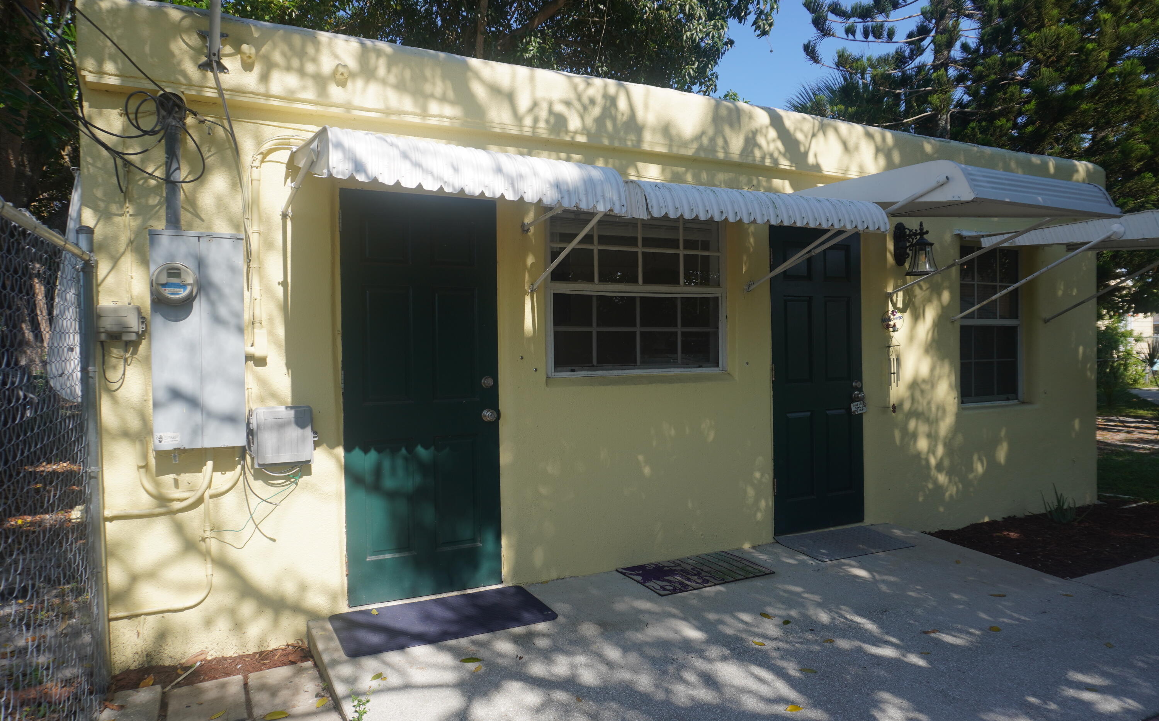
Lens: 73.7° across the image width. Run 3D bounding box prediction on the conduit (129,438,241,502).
[{"bbox_3d":[-1.690,0.470,3.344,0.420,0.280,0.090,-1,1,-28],"label":"conduit"}]

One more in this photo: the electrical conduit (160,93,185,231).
[{"bbox_3d":[-1.732,-0.836,3.296,0.100,0.575,0.120,-1,1,-28],"label":"electrical conduit"}]

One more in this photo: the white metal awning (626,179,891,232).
[{"bbox_3d":[0.682,-0.785,4.048,1.490,0.340,1.050,-1,1,-28],"label":"white metal awning"}]

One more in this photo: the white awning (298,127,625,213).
[{"bbox_3d":[-0.560,-0.799,3.427,1.245,0.350,0.990,-1,1,-28],"label":"white awning"}]

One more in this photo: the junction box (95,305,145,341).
[{"bbox_3d":[-1.914,-0.155,3.227,0.172,0.150,0.085,-1,1,-28],"label":"junction box"}]

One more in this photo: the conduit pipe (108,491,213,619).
[{"bbox_3d":[-1.801,0.824,3.316,0.405,0.523,0.038,-1,1,-28],"label":"conduit pipe"}]

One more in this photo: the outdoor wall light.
[{"bbox_3d":[2.316,-0.782,5.334,0.200,0.385,0.300,-1,1,-28],"label":"outdoor wall light"}]

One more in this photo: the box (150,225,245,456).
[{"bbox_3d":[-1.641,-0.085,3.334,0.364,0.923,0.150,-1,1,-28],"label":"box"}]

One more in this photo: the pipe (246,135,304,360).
[{"bbox_3d":[-1.393,-0.525,3.544,0.275,1.023,0.075,-1,1,-28],"label":"pipe"}]

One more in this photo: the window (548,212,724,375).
[{"bbox_3d":[0.353,-0.408,4.611,1.280,0.995,0.080,-1,1,-28],"label":"window"}]

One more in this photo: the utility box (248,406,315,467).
[{"bbox_3d":[-1.358,0.341,3.519,0.280,0.275,0.090,-1,1,-28],"label":"utility box"}]

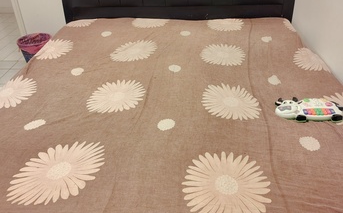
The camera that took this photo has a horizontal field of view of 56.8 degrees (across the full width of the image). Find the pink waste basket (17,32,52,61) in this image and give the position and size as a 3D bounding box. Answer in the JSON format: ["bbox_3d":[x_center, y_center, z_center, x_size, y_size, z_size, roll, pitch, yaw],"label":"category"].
[{"bbox_3d":[-1.234,-0.444,2.960,0.310,0.370,0.310,1,34,3],"label":"pink waste basket"}]

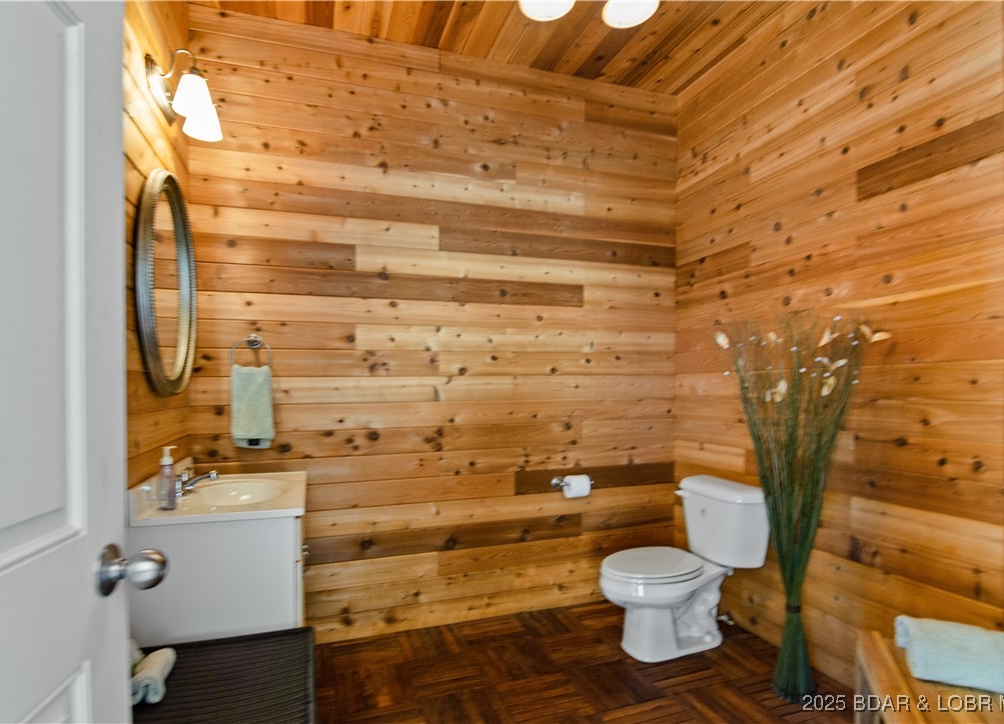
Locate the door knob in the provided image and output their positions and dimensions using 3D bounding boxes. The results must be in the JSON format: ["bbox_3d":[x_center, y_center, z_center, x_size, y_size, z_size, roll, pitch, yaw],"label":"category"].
[{"bbox_3d":[-0.463,0.265,0.613,0.064,0.066,0.066,0,-1,-14],"label":"door knob"}]

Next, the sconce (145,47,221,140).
[{"bbox_3d":[-1.081,-0.902,1.672,0.182,0.200,0.325,0,-1,-17],"label":"sconce"}]

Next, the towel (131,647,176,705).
[{"bbox_3d":[-0.867,0.746,1.165,0.120,0.085,0.190,0,-1,-17],"label":"towel"}]

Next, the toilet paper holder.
[{"bbox_3d":[0.375,0.634,2.509,0.215,0.060,0.085,0,-1,-17],"label":"toilet paper holder"}]

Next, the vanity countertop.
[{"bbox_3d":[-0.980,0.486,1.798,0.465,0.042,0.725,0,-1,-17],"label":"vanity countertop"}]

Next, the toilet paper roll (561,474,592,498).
[{"bbox_3d":[0.389,0.642,2.497,0.102,0.110,0.110,0,-1,-17],"label":"toilet paper roll"}]

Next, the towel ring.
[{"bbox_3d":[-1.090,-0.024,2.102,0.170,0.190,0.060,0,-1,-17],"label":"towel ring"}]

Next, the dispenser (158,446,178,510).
[{"bbox_3d":[-1.050,0.366,1.515,0.062,0.200,0.052,0,-1,-17],"label":"dispenser"}]

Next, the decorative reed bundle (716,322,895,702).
[{"bbox_3d":[1.129,0.535,1.825,0.530,1.430,0.640,0,-1,-17],"label":"decorative reed bundle"}]

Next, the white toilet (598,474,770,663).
[{"bbox_3d":[0.791,0.927,2.165,0.755,0.707,0.435,0,-1,-17],"label":"white toilet"}]

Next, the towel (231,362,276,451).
[{"bbox_3d":[-1.083,0.192,2.097,0.178,0.365,0.055,0,-1,-17],"label":"towel"}]

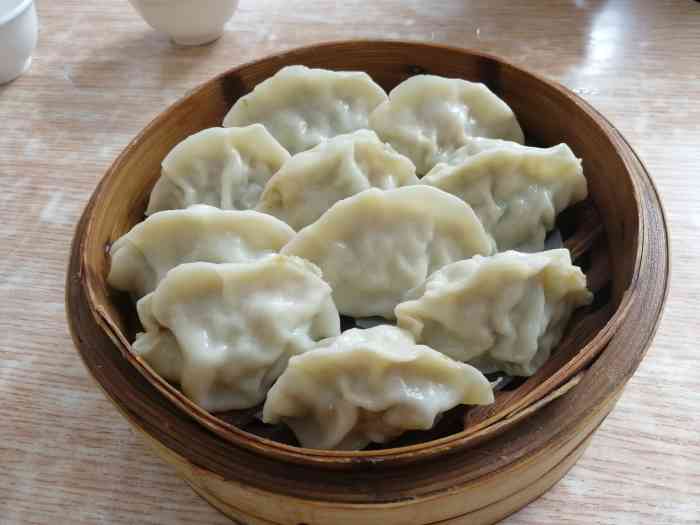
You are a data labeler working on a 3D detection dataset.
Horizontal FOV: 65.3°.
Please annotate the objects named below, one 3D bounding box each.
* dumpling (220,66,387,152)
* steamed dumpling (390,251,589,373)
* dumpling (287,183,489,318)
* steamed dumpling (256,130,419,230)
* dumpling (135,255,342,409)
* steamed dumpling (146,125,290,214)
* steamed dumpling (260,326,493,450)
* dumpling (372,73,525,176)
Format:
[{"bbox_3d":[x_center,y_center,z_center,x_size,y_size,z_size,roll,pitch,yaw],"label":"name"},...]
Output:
[{"bbox_3d":[-0.021,-0.077,0.280,0.085,0.041,0.044,-9,53,-3],"label":"dumpling"},{"bbox_3d":[0.053,0.018,0.205,0.074,0.042,0.046,-6,53,-1],"label":"steamed dumpling"},{"bbox_3d":[0.015,-0.006,0.224,0.087,0.044,0.048,-1,54,3],"label":"dumpling"},{"bbox_3d":[-0.005,-0.035,0.248,0.075,0.041,0.044,-11,54,-4],"label":"steamed dumpling"},{"bbox_3d":[-0.042,0.025,0.204,0.078,0.044,0.051,0,54,4],"label":"dumpling"},{"bbox_3d":[-0.059,-0.040,0.255,0.070,0.041,0.044,-18,54,-9],"label":"steamed dumpling"},{"bbox_3d":[0.009,0.042,0.190,0.079,0.041,0.045,-4,53,1],"label":"steamed dumpling"},{"bbox_3d":[0.046,-0.067,0.268,0.077,0.041,0.044,13,55,13],"label":"dumpling"}]

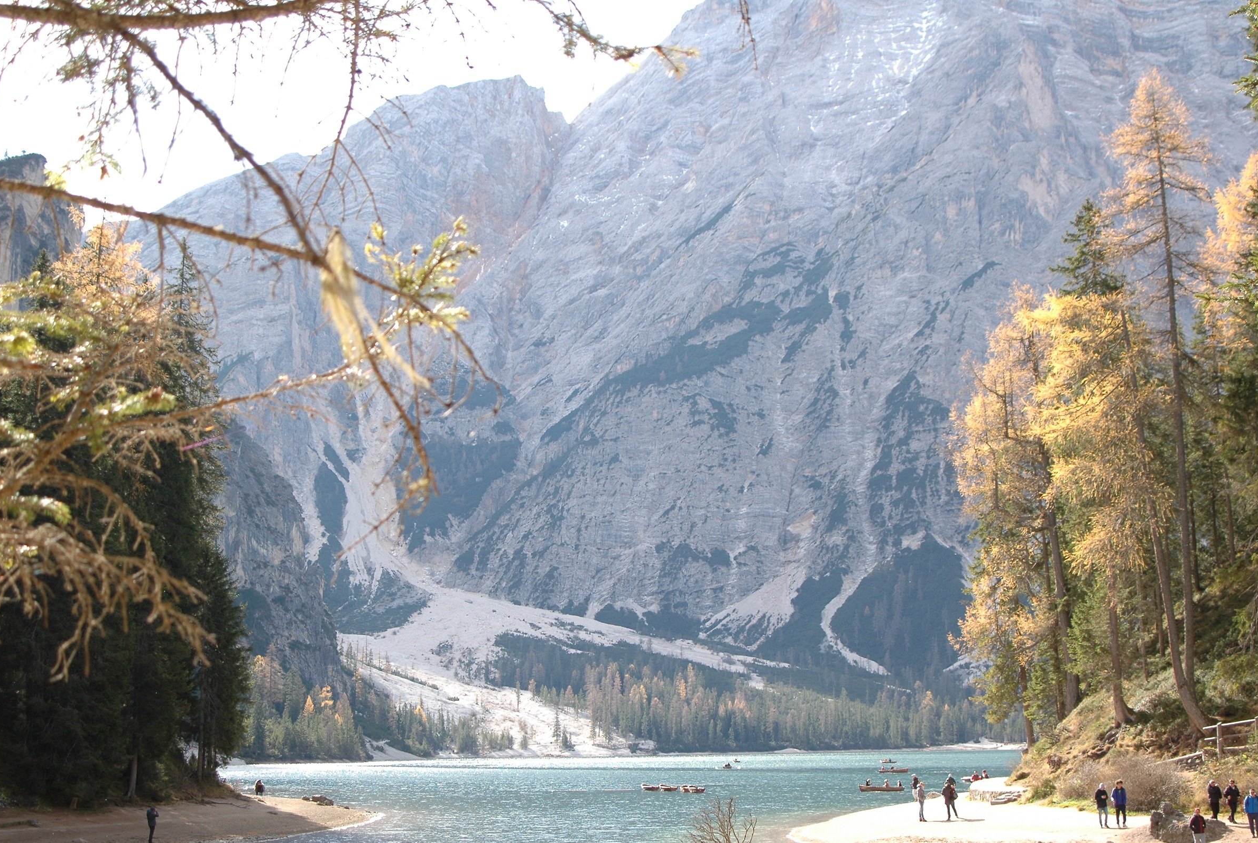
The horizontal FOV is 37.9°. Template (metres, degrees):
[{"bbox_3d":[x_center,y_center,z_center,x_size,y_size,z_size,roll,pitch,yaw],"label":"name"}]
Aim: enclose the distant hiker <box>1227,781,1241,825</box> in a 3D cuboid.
[{"bbox_3d":[24.310,15.315,73.648,0.540,1.718,0.440,2,-10,-10],"label":"distant hiker"}]

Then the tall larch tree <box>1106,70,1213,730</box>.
[{"bbox_3d":[25.900,-1.491,87.549,5.400,32.010,5.400,0,-10,0],"label":"tall larch tree"}]

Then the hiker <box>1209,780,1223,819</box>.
[{"bbox_3d":[24.528,15.865,76.642,0.500,1.646,0.380,0,-10,0],"label":"hiker"}]

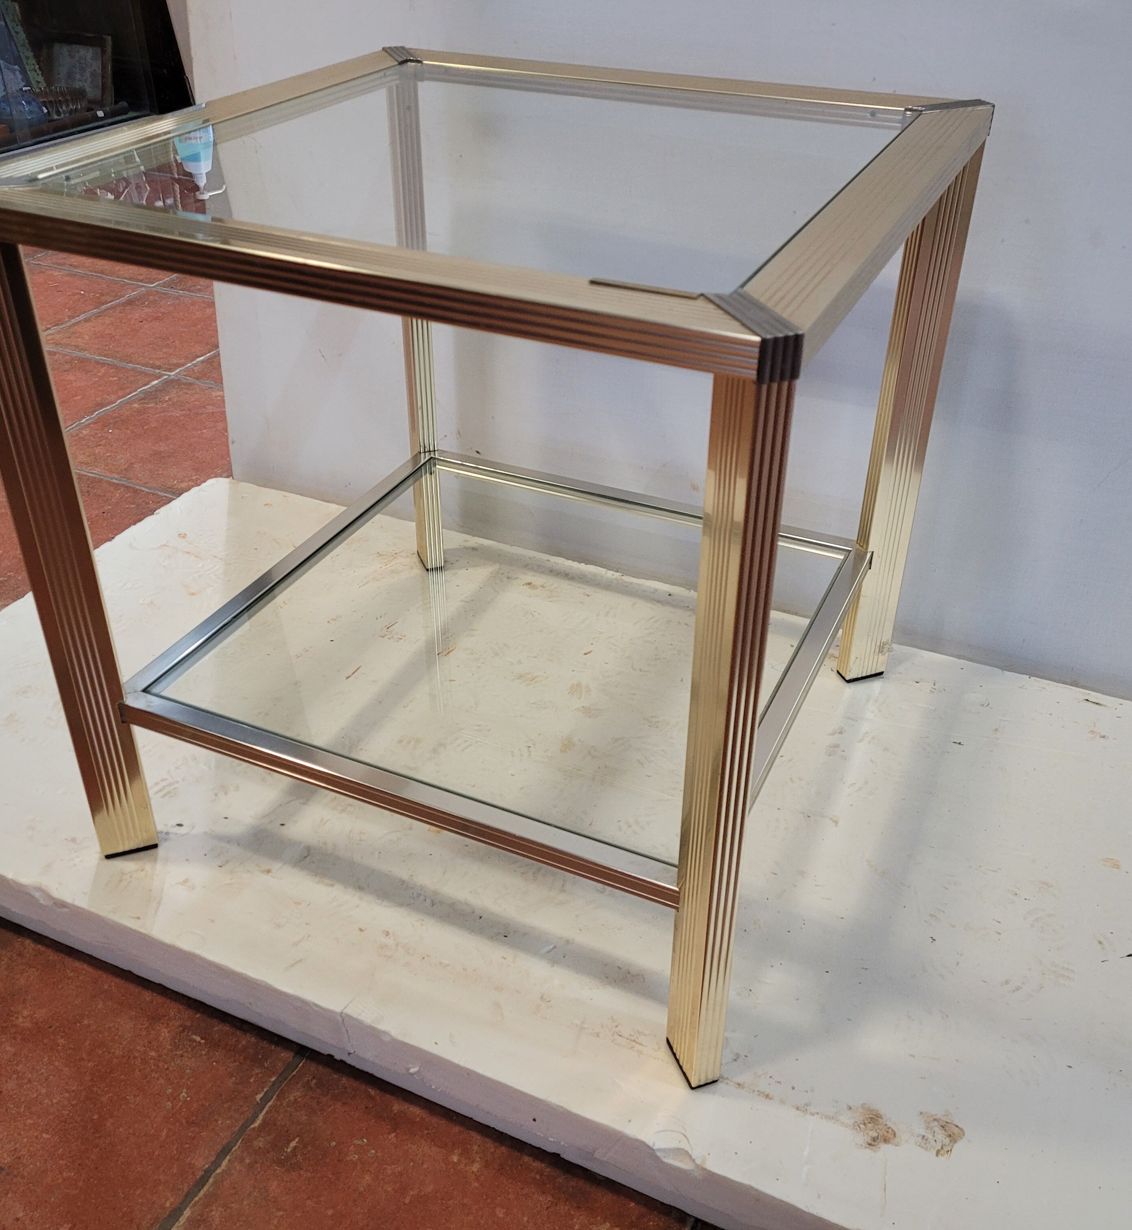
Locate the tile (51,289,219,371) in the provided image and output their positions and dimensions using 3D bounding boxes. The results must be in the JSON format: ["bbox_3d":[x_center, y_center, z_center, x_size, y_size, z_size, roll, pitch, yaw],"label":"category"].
[{"bbox_3d":[-0.697,-0.492,2.118,0.302,0.012,0.302,15,37,21],"label":"tile"}]

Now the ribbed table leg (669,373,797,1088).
[{"bbox_3d":[0.086,0.094,0.700,0.019,0.504,0.044,-11,36,-17],"label":"ribbed table leg"}]

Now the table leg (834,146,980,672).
[{"bbox_3d":[0.291,-0.151,1.064,0.044,0.504,0.019,-11,36,-17],"label":"table leg"}]

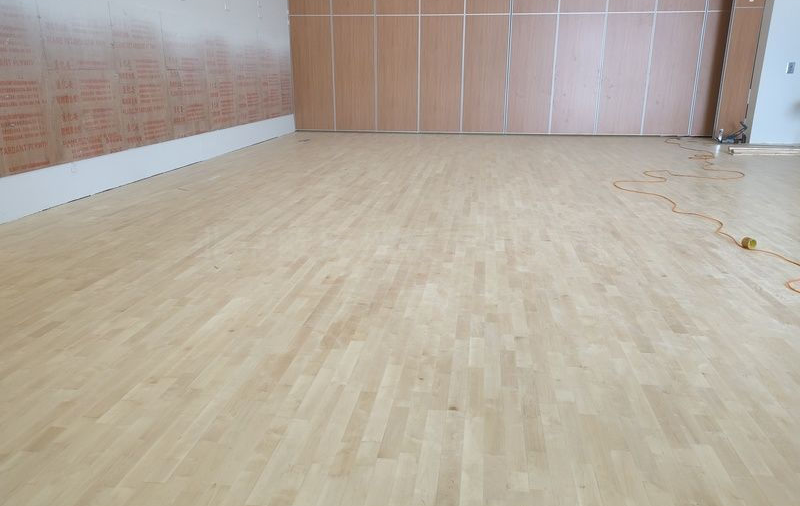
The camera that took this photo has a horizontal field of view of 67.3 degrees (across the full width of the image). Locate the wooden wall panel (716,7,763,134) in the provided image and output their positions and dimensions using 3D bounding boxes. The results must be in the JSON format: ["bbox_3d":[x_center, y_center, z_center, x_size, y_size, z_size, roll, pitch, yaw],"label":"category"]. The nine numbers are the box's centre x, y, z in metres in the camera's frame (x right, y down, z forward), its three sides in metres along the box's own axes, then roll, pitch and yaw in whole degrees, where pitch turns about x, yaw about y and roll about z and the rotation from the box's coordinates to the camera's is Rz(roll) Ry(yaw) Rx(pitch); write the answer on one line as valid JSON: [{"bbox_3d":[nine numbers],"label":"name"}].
[{"bbox_3d":[6.847,-3.601,12.132,0.516,2.501,0.050,2,17,7],"label":"wooden wall panel"}]

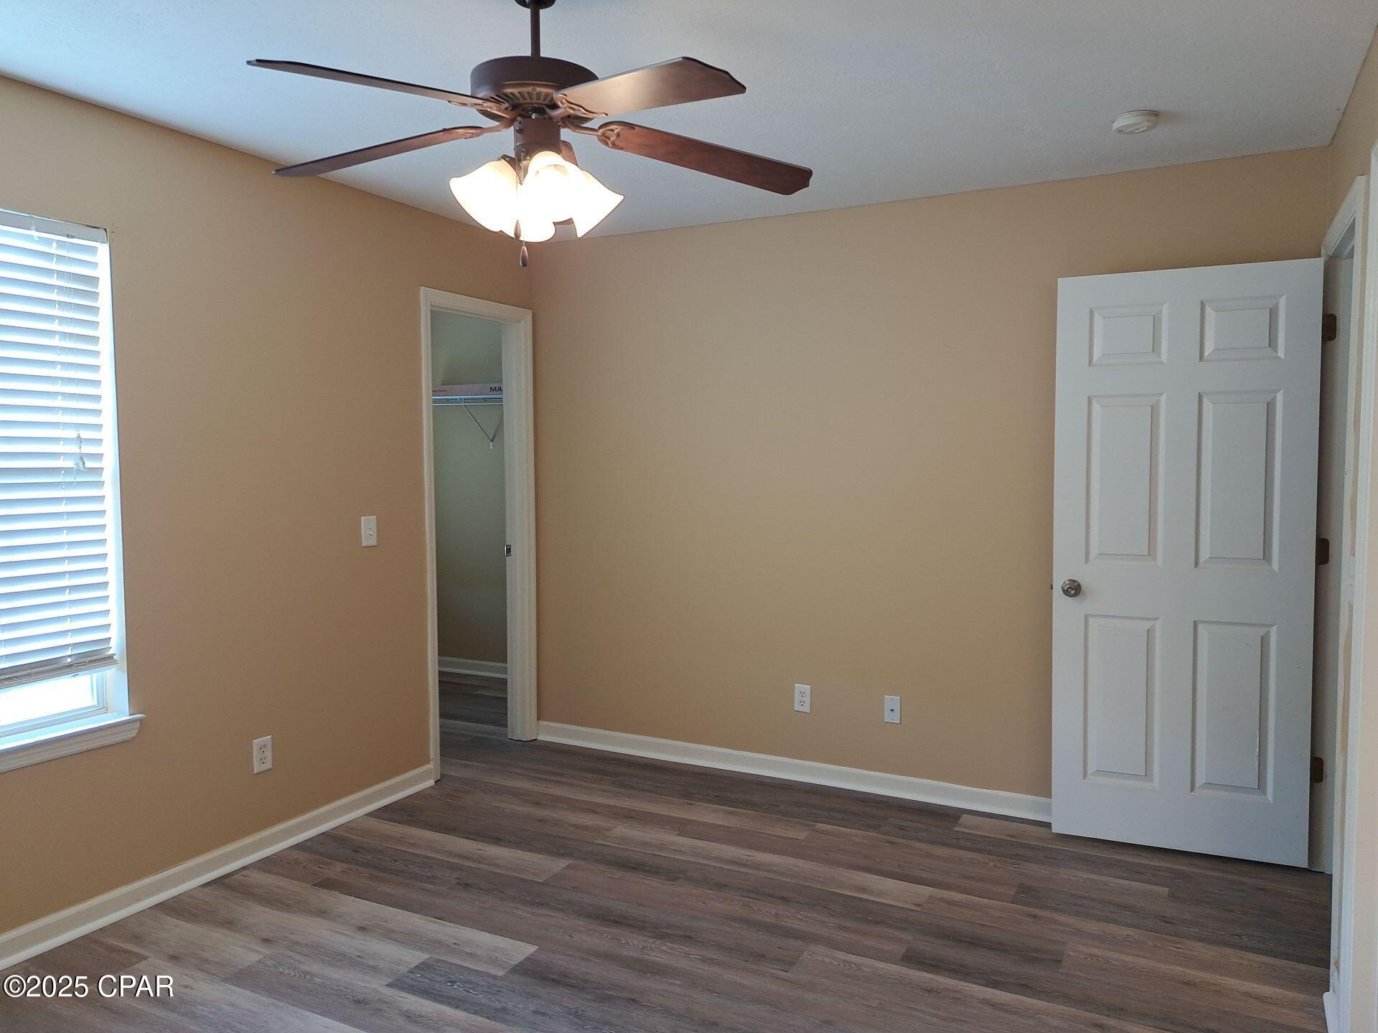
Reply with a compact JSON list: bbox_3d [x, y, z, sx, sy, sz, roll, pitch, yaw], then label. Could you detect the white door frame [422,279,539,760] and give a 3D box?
[{"bbox_3d":[-0.994,0.077,4.411,0.136,2.127,0.748,1,4,28],"label":"white door frame"}]

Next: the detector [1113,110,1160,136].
[{"bbox_3d":[1.362,-1.197,2.914,0.130,0.038,0.130,1,4,28],"label":"detector"}]

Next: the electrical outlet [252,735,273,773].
[{"bbox_3d":[-1.507,0.844,3.381,0.008,0.118,0.075,1,4,28],"label":"electrical outlet"}]

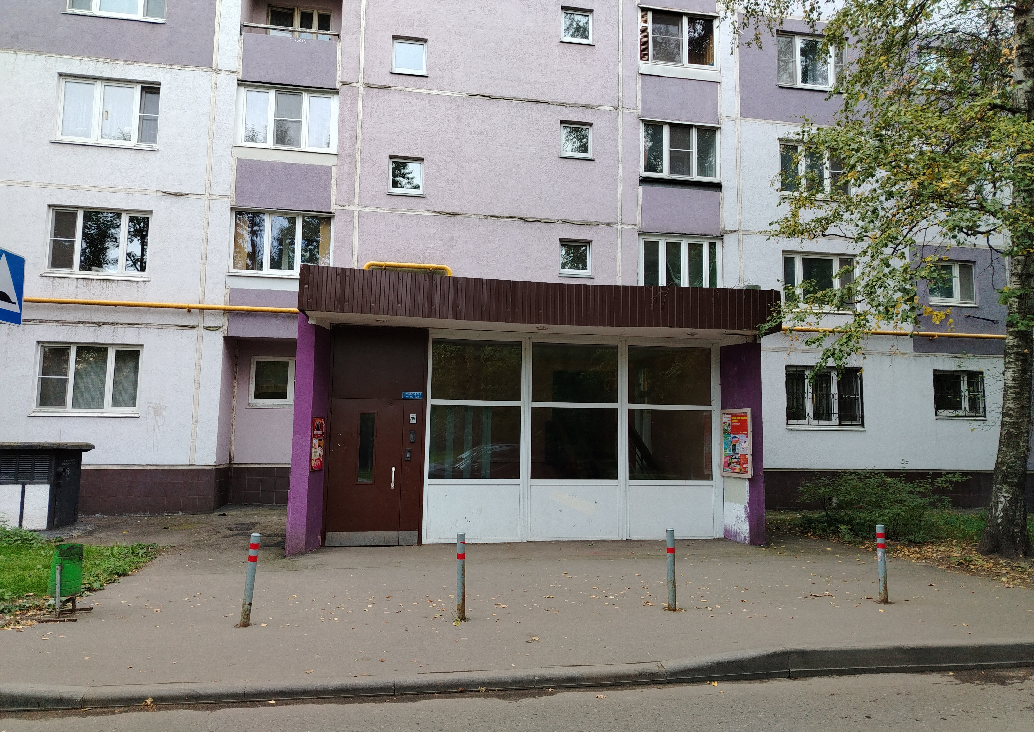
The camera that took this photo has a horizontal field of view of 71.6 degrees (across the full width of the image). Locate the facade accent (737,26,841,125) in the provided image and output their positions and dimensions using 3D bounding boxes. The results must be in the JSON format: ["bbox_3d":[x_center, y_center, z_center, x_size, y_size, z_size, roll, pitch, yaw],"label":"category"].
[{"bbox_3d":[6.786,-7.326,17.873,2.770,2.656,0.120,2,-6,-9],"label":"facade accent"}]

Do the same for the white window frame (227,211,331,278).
[{"bbox_3d":[-5.000,-2.566,15.271,2.107,1.405,0.150,2,-6,-10],"label":"white window frame"}]

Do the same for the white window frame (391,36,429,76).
[{"bbox_3d":[-2.442,-7.056,16.322,0.787,0.883,0.120,2,-6,-9],"label":"white window frame"}]

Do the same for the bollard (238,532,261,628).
[{"bbox_3d":[-2.191,1.747,5.885,0.076,0.734,0.076,5,-6,-9],"label":"bollard"}]

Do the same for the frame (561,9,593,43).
[{"bbox_3d":[1.421,-8.072,17.018,0.804,0.816,0.160,2,-6,-10],"label":"frame"}]

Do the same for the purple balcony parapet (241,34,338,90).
[{"bbox_3d":[-5.000,-6.694,15.840,2.004,1.088,0.120,2,-6,-9],"label":"purple balcony parapet"}]

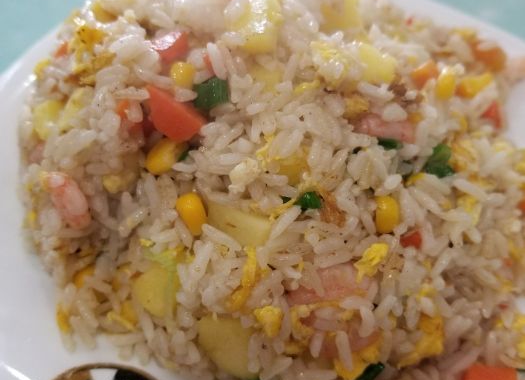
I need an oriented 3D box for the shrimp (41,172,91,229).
[{"bbox_3d":[-0.061,0.004,0.164,0.009,0.009,0.015,-34,69,12],"label":"shrimp"}]

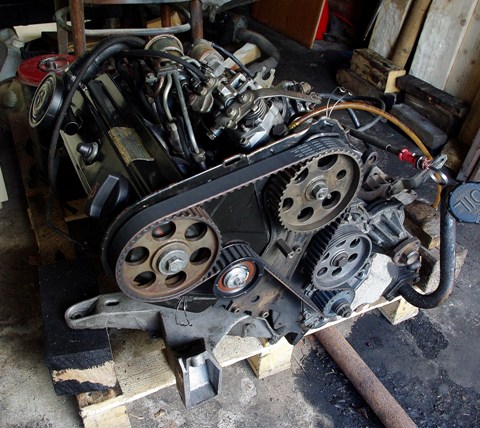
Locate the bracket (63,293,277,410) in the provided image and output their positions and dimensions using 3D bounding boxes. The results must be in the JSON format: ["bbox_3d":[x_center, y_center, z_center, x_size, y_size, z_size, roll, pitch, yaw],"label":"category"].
[{"bbox_3d":[-0.092,0.190,0.725,0.318,0.110,0.145,-7,30,-16],"label":"bracket"}]

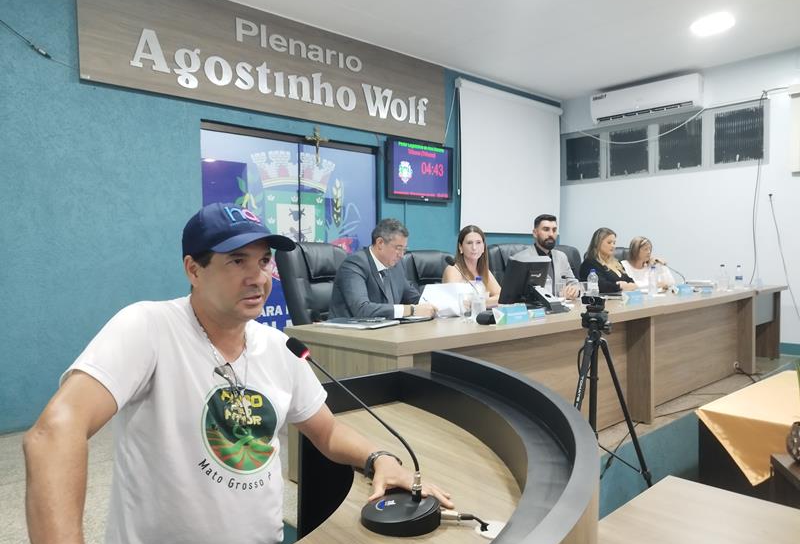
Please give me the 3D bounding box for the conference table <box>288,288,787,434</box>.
[{"bbox_3d":[1.676,0.574,4.106,5.156,0.741,0.741,-2,2,-41],"label":"conference table"}]

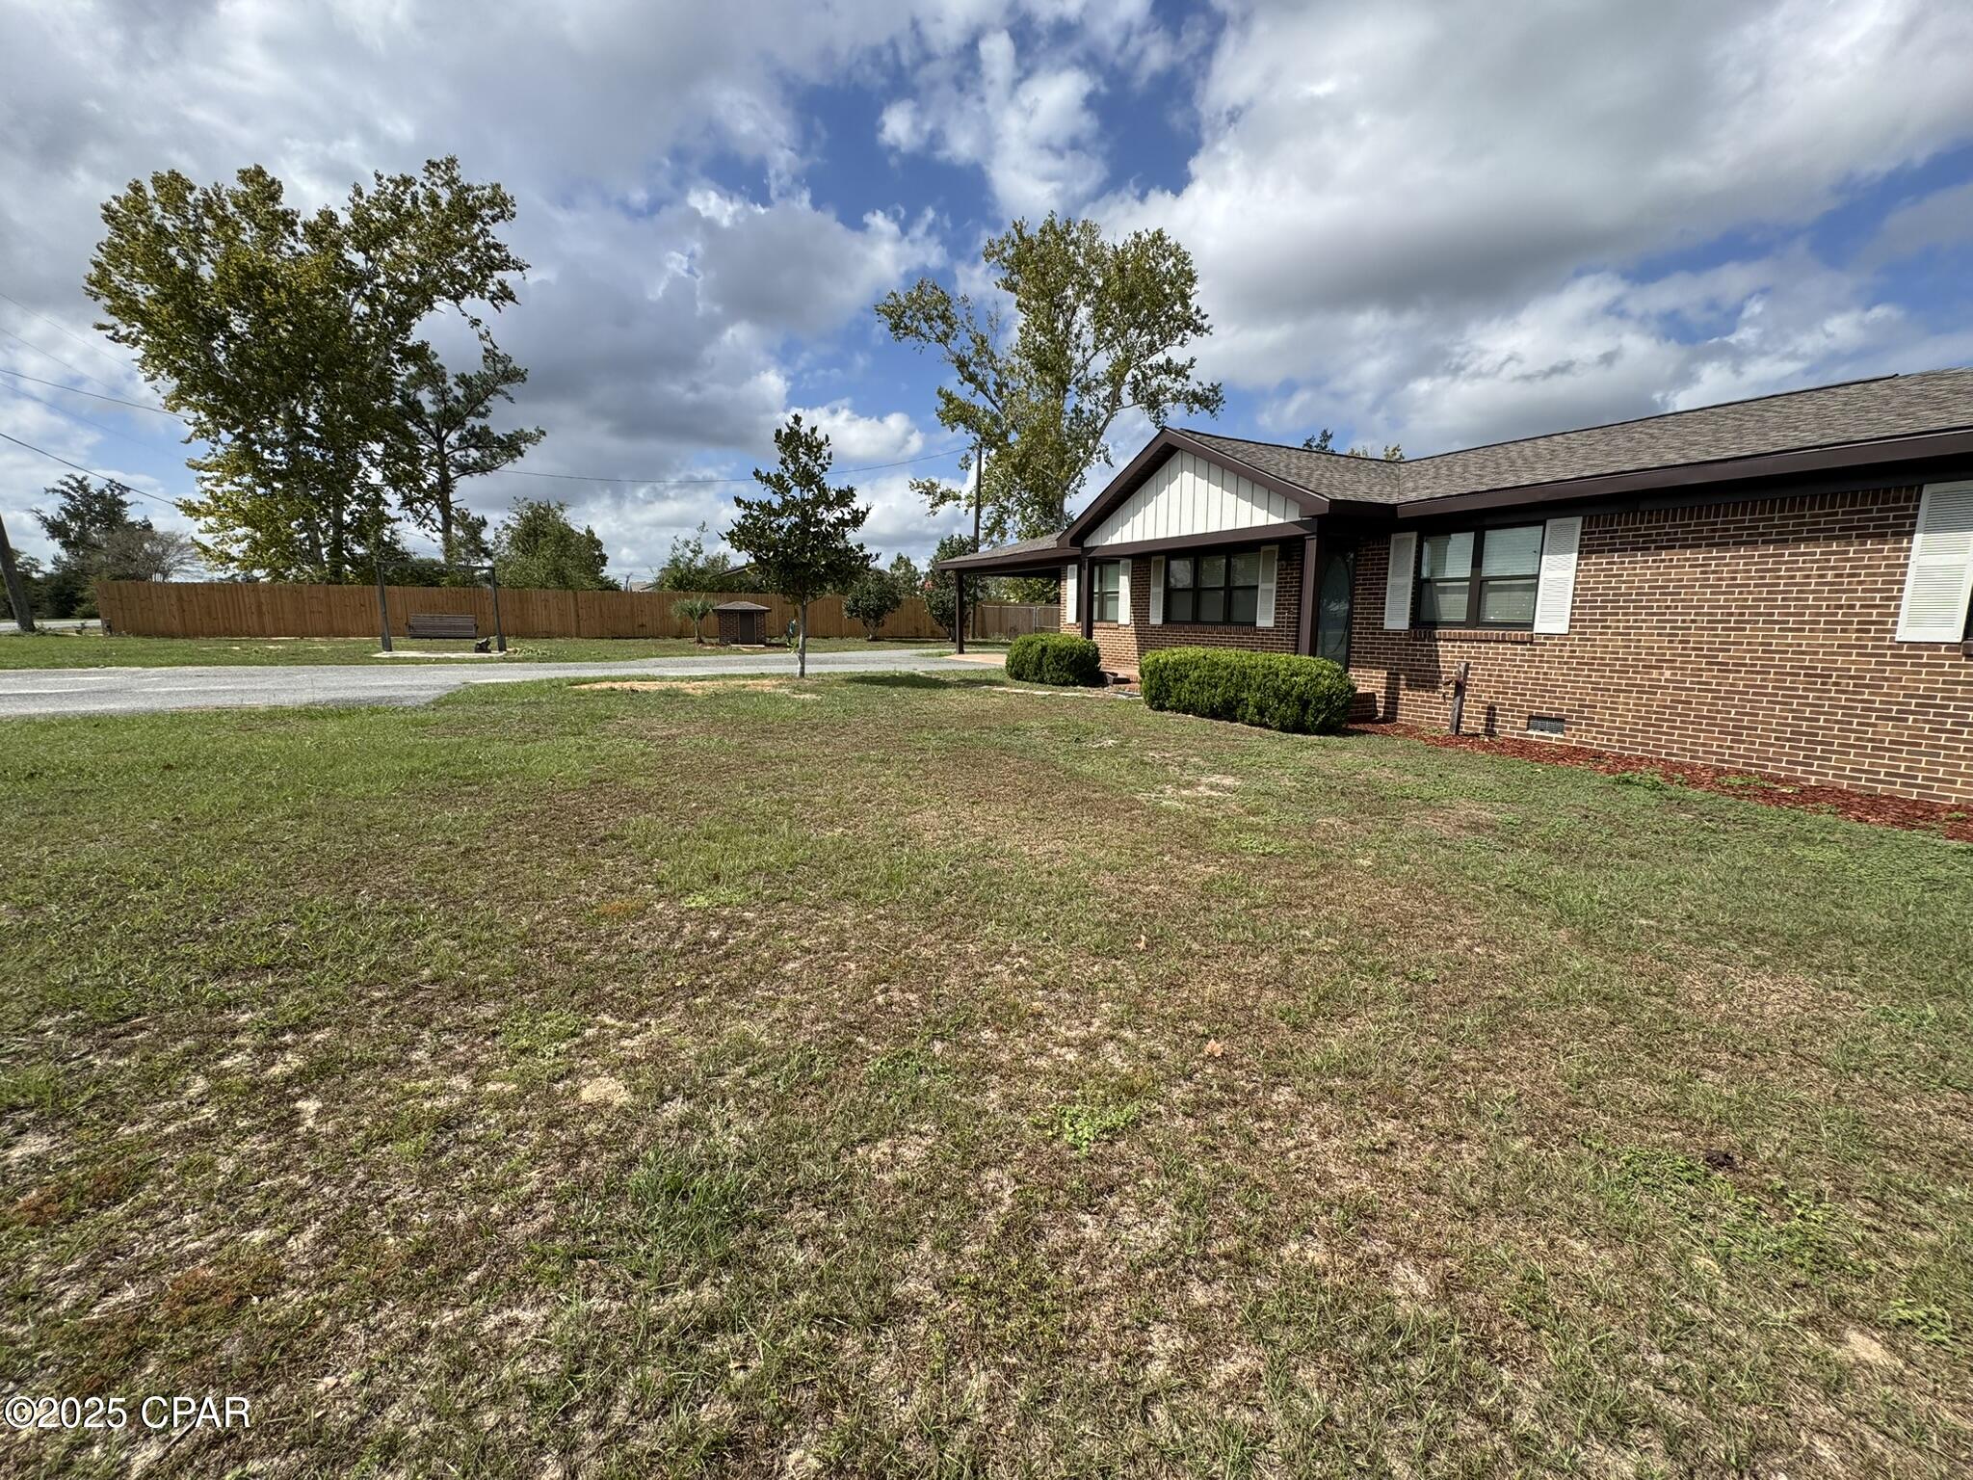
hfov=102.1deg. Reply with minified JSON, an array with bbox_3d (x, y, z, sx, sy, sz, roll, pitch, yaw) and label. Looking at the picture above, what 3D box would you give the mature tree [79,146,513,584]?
[{"bbox_3d":[-26.286,-13.547,32.291,13.589,18.215,13.589,-7,12,-37],"label":"mature tree"}]

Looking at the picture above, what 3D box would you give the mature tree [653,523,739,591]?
[{"bbox_3d":[-13.972,-7.910,38.844,4.081,5.256,4.081,-3,10,-19],"label":"mature tree"}]

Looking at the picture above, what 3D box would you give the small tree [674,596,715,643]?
[{"bbox_3d":[-10.115,-4.169,27.721,1.360,1.650,1.360,-3,10,-20],"label":"small tree"}]

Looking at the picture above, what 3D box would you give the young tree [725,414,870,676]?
[{"bbox_3d":[-3.748,-3.823,15.971,2.814,5.141,2.814,-2,9,-13],"label":"young tree"}]

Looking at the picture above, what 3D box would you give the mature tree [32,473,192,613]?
[{"bbox_3d":[-46.617,-10.348,42.752,5.860,7.718,5.860,8,13,43],"label":"mature tree"}]

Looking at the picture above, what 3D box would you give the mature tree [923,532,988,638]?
[{"bbox_3d":[-1.203,-5.834,30.436,2.464,4.144,2.464,0,9,-2],"label":"mature tree"}]

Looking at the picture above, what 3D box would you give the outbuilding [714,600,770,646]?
[{"bbox_3d":[-8.670,-4.162,28.262,1.920,1.480,1.480,-3,10,-20],"label":"outbuilding"}]

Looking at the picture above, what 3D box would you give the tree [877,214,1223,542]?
[{"bbox_3d":[2.793,-14.307,37.091,15.589,18.597,15.589,1,9,4],"label":"tree"}]

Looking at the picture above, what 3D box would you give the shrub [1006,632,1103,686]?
[{"bbox_3d":[1.349,-1.584,15.265,0.900,0.930,2.100,-5,10,-27],"label":"shrub"}]

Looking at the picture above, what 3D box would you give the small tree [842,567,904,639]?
[{"bbox_3d":[-4.233,-5.161,30.070,2.242,2.801,2.242,-1,9,-8],"label":"small tree"}]

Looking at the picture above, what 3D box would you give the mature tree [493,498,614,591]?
[{"bbox_3d":[-18.614,-7.539,34.647,4.590,5.678,4.590,-5,10,-27],"label":"mature tree"}]

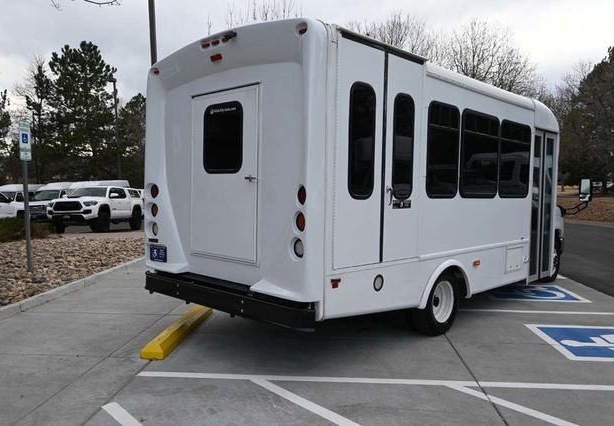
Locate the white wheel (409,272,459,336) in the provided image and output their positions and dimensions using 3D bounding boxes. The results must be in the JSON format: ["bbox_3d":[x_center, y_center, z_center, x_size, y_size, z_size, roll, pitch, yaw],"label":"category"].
[{"bbox_3d":[1.316,0.912,5.361,0.240,0.740,0.740,4,4,43],"label":"white wheel"}]

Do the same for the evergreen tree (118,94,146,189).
[{"bbox_3d":[-15.000,-5.400,46.000,4.000,10.600,4.000,0,3,0],"label":"evergreen tree"}]

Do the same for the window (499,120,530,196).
[{"bbox_3d":[2.587,-0.647,6.406,0.060,0.920,0.940,4,4,43],"label":"window"}]

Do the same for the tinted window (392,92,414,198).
[{"bbox_3d":[0.847,-0.574,4.551,0.060,0.920,0.330,4,4,43],"label":"tinted window"}]

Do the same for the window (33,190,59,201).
[{"bbox_3d":[-14.700,-0.990,29.200,1.550,0.620,0.400,1,3,1],"label":"window"}]

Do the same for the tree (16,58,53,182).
[{"bbox_3d":[-22.400,-6.300,42.500,3.800,12.600,3.800,0,3,0],"label":"tree"}]

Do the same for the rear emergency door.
[{"bbox_3d":[-0.735,-0.324,4.518,0.930,1.470,0.070,4,4,43],"label":"rear emergency door"}]

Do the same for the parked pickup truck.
[{"bbox_3d":[-8.350,-0.200,20.800,1.950,1.830,5.450,-1,2,1],"label":"parked pickup truck"}]

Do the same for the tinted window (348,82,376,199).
[{"bbox_3d":[0.436,-0.565,4.112,0.060,0.920,0.330,4,4,43],"label":"tinted window"}]

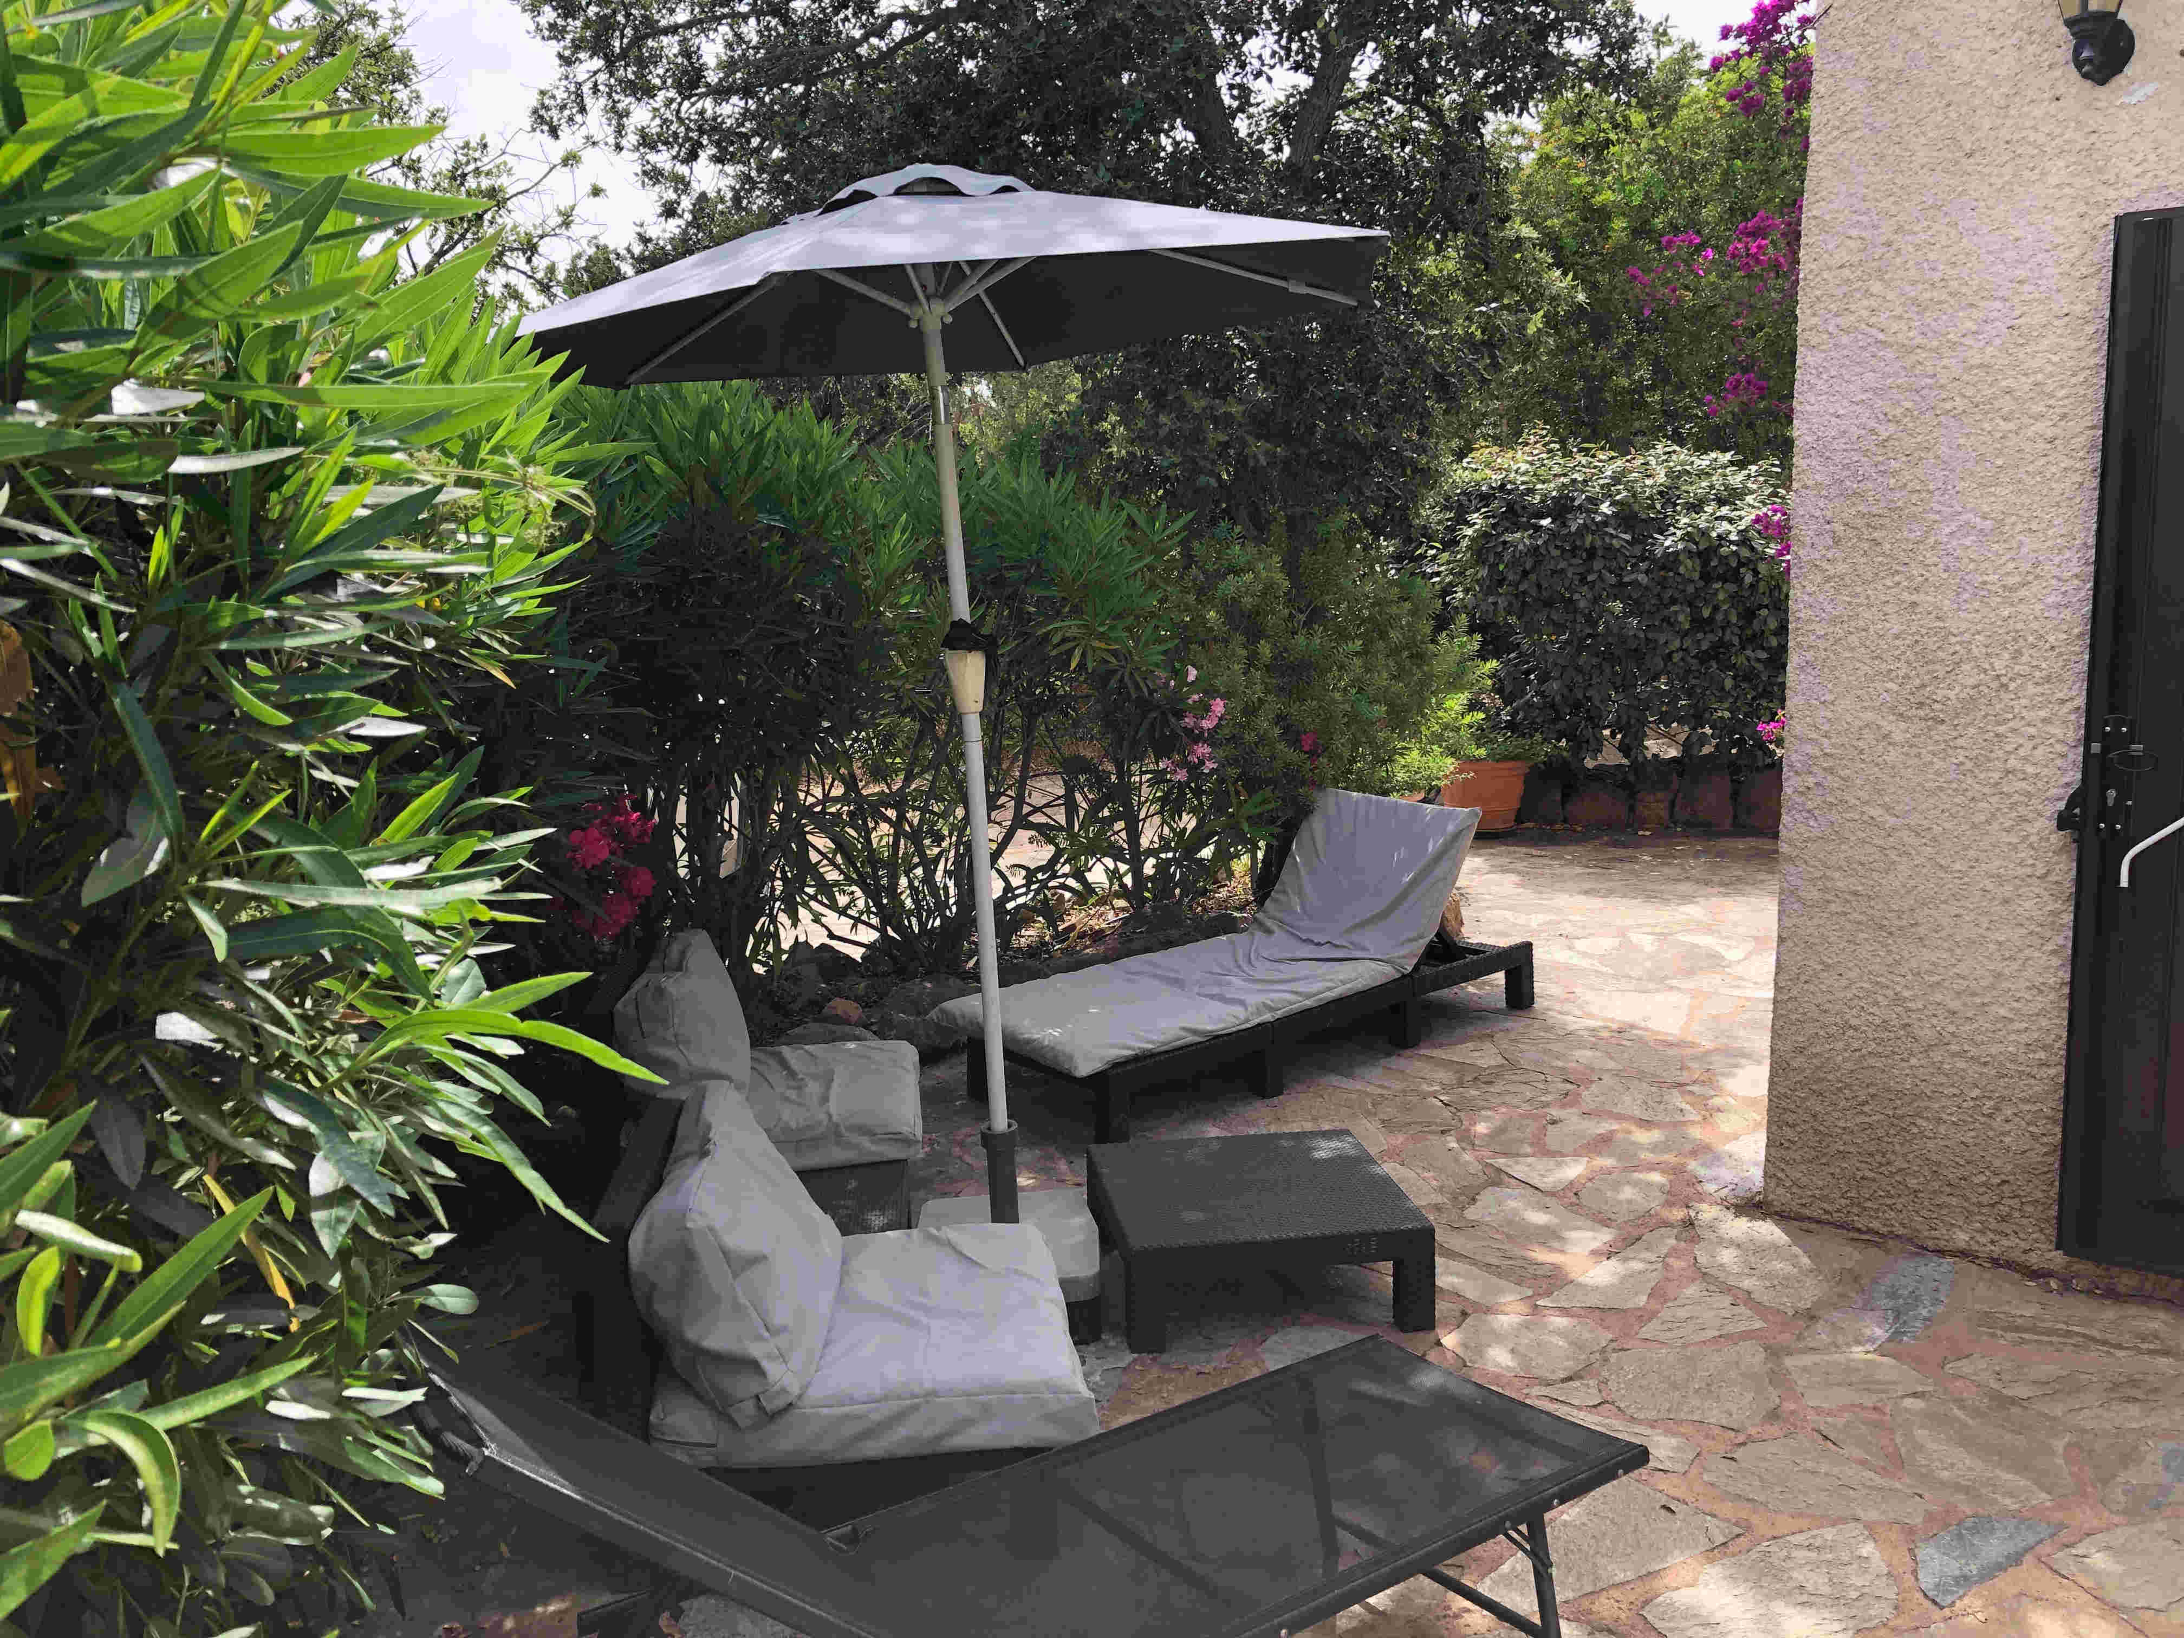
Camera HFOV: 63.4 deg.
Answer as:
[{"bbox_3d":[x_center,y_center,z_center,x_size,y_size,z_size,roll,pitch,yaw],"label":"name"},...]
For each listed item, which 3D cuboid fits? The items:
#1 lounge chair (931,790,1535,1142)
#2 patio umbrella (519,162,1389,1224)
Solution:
[{"bbox_3d":[0.532,0.355,5.398,2.007,0.720,0.630,-9,11,-43],"label":"lounge chair"},{"bbox_3d":[-0.246,-0.181,3.455,1.929,2.176,1.711,-8,10,-21],"label":"patio umbrella"}]

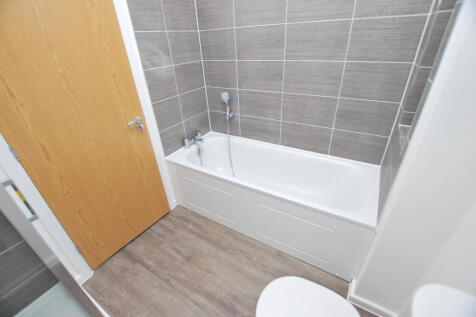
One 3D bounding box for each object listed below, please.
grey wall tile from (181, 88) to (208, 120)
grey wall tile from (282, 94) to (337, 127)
[{"bbox_3d":[-0.435,-0.554,2.007,0.012,0.252,0.391,15,36,28],"label":"grey wall tile"},{"bbox_3d":[0.592,-0.412,1.702,0.450,0.252,0.015,15,35,27],"label":"grey wall tile"}]

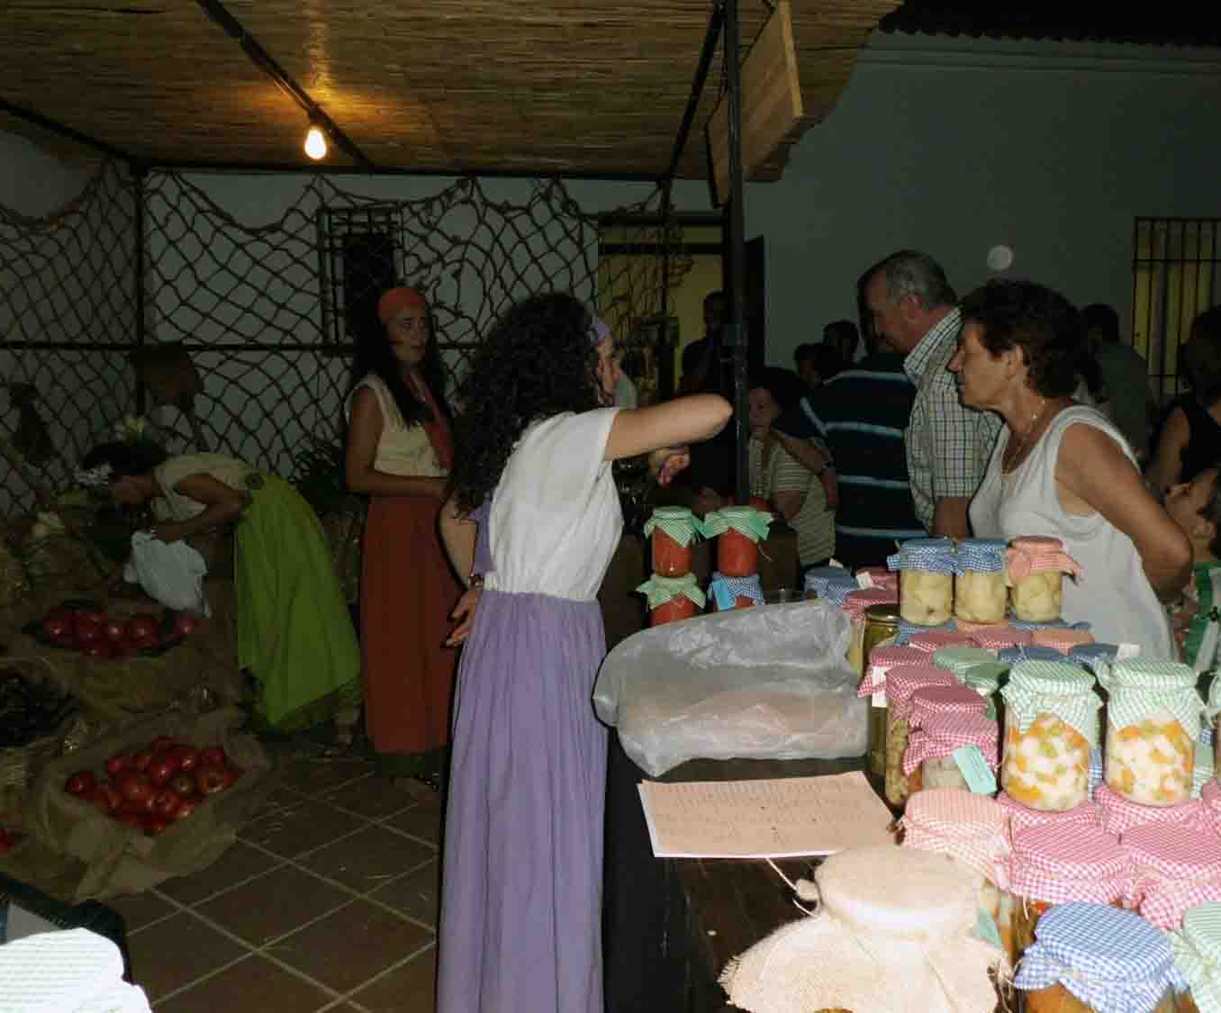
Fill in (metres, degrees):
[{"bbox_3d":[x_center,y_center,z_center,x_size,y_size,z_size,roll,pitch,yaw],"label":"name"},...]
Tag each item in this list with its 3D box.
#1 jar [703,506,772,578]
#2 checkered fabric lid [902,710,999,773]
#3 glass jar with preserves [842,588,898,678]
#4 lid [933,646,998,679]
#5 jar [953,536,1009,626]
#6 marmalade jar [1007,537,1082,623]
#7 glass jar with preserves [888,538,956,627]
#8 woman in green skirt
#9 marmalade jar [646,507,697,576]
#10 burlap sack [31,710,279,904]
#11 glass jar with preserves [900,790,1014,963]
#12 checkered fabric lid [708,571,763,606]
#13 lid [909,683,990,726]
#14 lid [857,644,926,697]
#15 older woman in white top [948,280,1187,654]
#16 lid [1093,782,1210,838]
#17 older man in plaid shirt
[{"bbox_3d":[0.263,0.073,2.095,0.122,0.130,0.112,0,7,0],"label":"jar"},{"bbox_3d":[0.388,0.268,1.139,0.095,0.050,0.095,-1,7,0],"label":"checkered fabric lid"},{"bbox_3d":[0.451,0.223,1.730,0.095,0.155,0.095,0,8,0],"label":"glass jar with preserves"},{"bbox_3d":[0.473,0.214,1.353,0.090,0.037,0.090,0,8,0],"label":"lid"},{"bbox_3d":[0.621,0.123,1.695,0.094,0.128,0.092,0,7,0],"label":"jar"},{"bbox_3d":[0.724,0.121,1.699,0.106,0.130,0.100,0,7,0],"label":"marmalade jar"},{"bbox_3d":[0.476,0.114,1.534,0.092,0.119,0.088,0,8,0],"label":"glass jar with preserves"},{"bbox_3d":[-1.519,0.336,3.910,1.030,1.130,0.500,0,8,0],"label":"woman in green skirt"},{"bbox_3d":[0.120,0.069,1.994,0.090,0.128,0.090,-1,7,0],"label":"marmalade jar"},{"bbox_3d":[-1.371,0.851,3.001,0.680,0.280,0.660,-1,7,0],"label":"burlap sack"},{"bbox_3d":[0.323,0.353,0.957,0.104,0.132,0.104,0,7,0],"label":"glass jar with preserves"},{"bbox_3d":[0.251,0.159,2.019,0.105,0.055,0.100,0,8,0],"label":"checkered fabric lid"},{"bbox_3d":[0.409,0.252,1.230,0.098,0.048,0.098,-1,7,0],"label":"lid"},{"bbox_3d":[0.380,0.222,1.357,0.093,0.053,0.090,0,8,0],"label":"lid"},{"bbox_3d":[0.866,0.318,1.989,0.430,1.520,0.460,-1,7,-3],"label":"older woman in white top"},{"bbox_3d":[0.490,0.279,0.920,0.096,0.048,0.096,0,8,0],"label":"lid"},{"bbox_3d":[0.782,0.264,2.416,0.400,1.695,0.500,1,8,12],"label":"older man in plaid shirt"}]

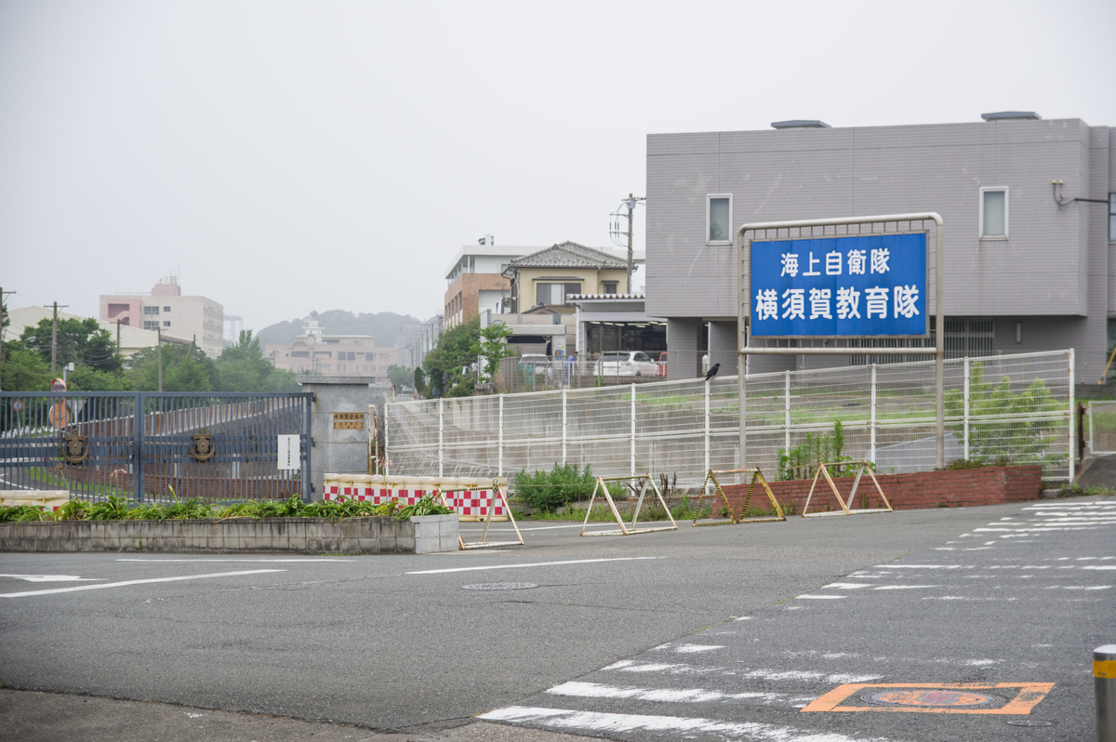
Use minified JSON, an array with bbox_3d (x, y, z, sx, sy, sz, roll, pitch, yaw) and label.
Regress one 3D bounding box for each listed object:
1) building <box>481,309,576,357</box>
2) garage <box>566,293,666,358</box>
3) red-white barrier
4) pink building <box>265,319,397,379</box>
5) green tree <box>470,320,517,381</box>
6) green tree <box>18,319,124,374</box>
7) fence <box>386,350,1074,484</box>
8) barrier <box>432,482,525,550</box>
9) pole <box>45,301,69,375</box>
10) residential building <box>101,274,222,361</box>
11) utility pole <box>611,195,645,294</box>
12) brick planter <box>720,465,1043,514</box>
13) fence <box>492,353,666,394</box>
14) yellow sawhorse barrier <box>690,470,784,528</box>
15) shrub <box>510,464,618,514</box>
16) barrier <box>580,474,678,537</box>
[{"bbox_3d":[-1.430,-1.290,117.000,4.900,3.500,6.500,0,0,-4],"label":"building"},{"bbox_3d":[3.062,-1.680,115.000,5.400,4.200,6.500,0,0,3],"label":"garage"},{"bbox_3d":[-2.720,2.360,42.900,3.650,0.800,0.550,0,0,24],"label":"red-white barrier"},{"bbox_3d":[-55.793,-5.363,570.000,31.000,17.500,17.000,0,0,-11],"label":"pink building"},{"bbox_3d":[-2.699,-0.796,97.000,2.000,2.650,1.900,0,0,0],"label":"green tree"},{"bbox_3d":[-36.700,-0.200,175.000,7.200,7.200,6.200,0,0,0],"label":"green tree"},{"bbox_3d":[1.980,1.130,41.070,0.100,2.050,18.100,0,-3,-38],"label":"fence"},{"bbox_3d":[-1.183,2.037,32.300,0.800,0.830,1.250,-1,1,42],"label":"barrier"},{"bbox_3d":[-33.400,-0.800,155.000,1.650,7.600,0.350,0,0,-6],"label":"pole"},{"bbox_3d":[-91.000,-8.850,541.000,24.000,22.500,78.000,0,0,-5],"label":"residential building"},{"bbox_3d":[4.050,-4.950,135.000,2.000,10.500,0.800,0,0,0],"label":"utility pole"},{"bbox_3d":[4.820,1.890,35.830,0.850,0.580,6.100,0,-5,-38],"label":"brick planter"},{"bbox_3d":[0.395,0.079,79.000,1.300,1.300,17.000,0,0,-15],"label":"fence"},{"bbox_3d":[2.660,1.850,34.400,0.970,0.820,0.950,0,0,-37],"label":"yellow sawhorse barrier"},{"bbox_3d":[0.144,2.042,40.000,1.800,0.870,1.200,0,0,0],"label":"shrub"},{"bbox_3d":[1.022,1.944,33.600,0.800,0.830,1.250,-2,1,37],"label":"barrier"}]

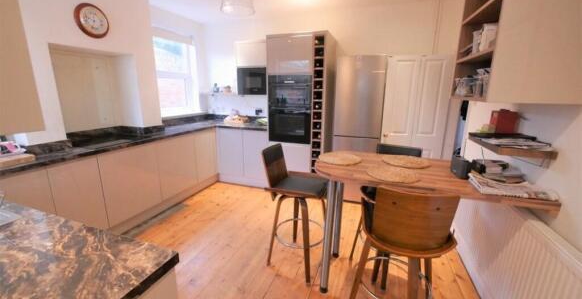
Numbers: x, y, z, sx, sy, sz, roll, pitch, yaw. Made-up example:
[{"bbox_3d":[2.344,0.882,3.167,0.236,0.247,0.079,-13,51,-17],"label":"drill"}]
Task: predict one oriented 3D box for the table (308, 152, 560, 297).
[{"bbox_3d":[0.788,0.601,1.693,1.275,0.945,0.720,6,15,19],"label":"table"}]

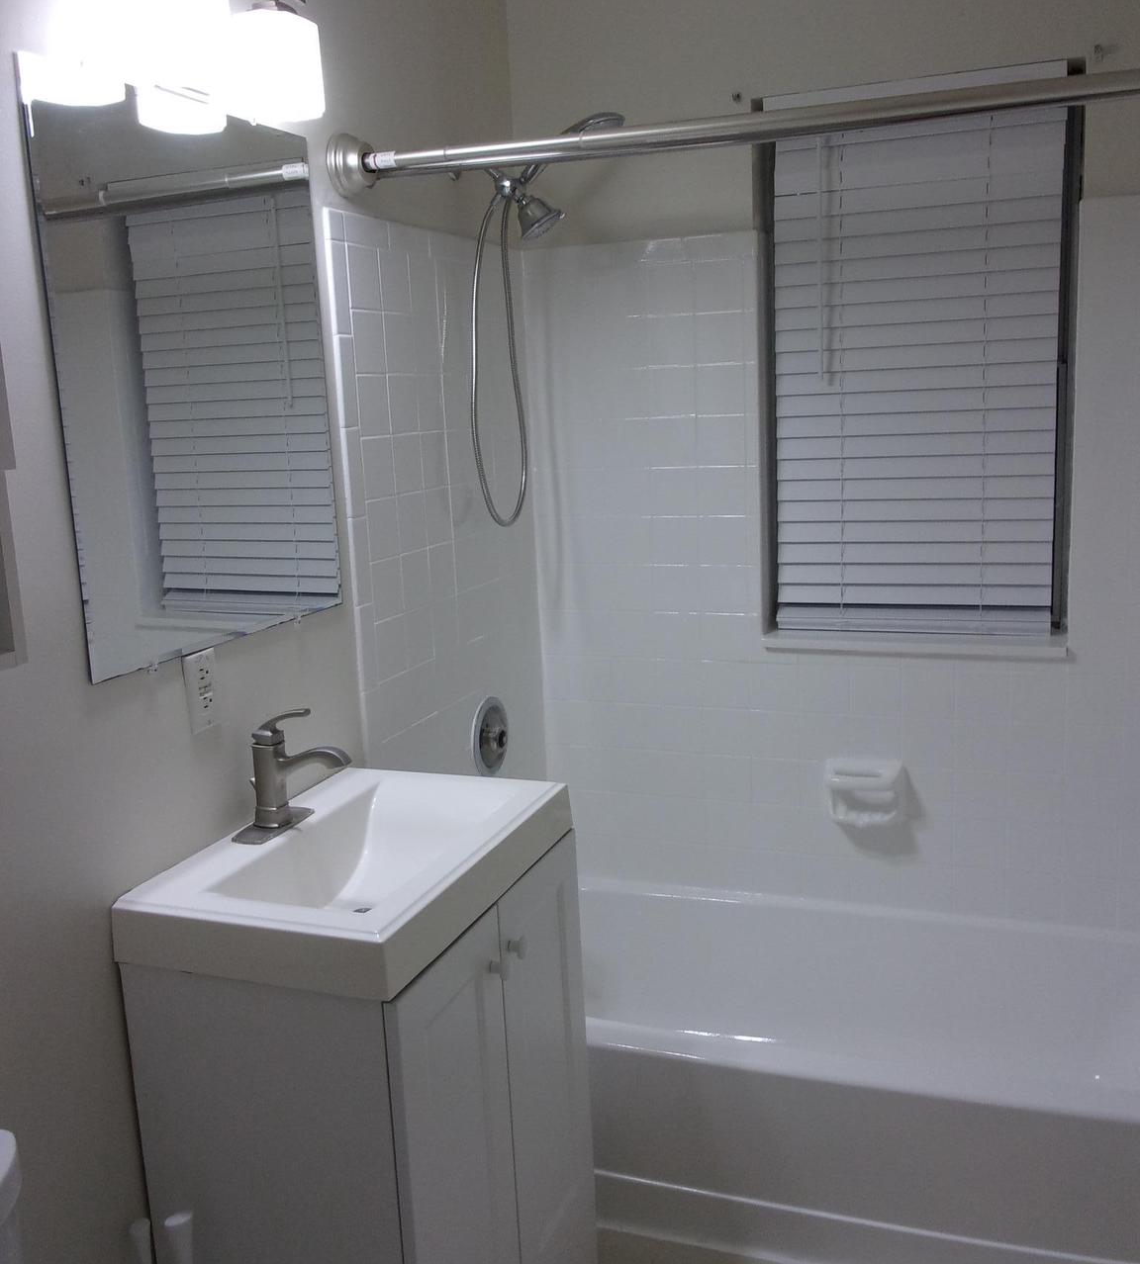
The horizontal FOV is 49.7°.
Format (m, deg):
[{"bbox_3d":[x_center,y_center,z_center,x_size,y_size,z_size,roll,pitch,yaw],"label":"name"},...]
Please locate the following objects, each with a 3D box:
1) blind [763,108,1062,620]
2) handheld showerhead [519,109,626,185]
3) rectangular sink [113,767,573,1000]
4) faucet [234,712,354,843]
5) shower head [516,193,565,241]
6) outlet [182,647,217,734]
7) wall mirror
[{"bbox_3d":[0.718,-0.561,2.613,0.594,1.140,0.062,1,11,20],"label":"blind"},{"bbox_3d":[0.010,-0.934,2.372,0.225,0.065,0.085,-28,0,23],"label":"handheld showerhead"},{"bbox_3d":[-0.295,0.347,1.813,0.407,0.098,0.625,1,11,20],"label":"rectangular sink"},{"bbox_3d":[-0.401,0.205,1.837,0.172,0.187,0.158,1,11,20],"label":"faucet"},{"bbox_3d":[-0.071,-0.805,2.361,0.088,0.073,0.088,-33,3,15],"label":"shower head"},{"bbox_3d":[-0.522,0.086,1.762,0.010,0.114,0.071,1,11,20],"label":"outlet"},{"bbox_3d":[-0.506,-0.354,1.730,0.020,0.740,0.608,1,11,20],"label":"wall mirror"}]

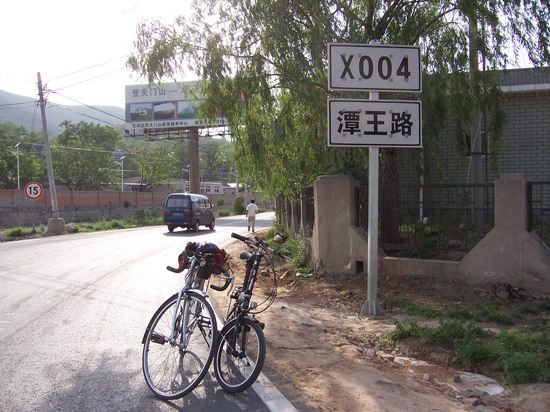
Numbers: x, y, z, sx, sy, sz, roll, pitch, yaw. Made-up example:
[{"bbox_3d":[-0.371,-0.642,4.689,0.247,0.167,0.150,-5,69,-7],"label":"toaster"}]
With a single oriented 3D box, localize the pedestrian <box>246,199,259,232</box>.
[{"bbox_3d":[-1.170,0.540,27.200,0.570,1.710,0.420,0,1,6],"label":"pedestrian"}]

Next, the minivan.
[{"bbox_3d":[-4.400,0.360,27.400,1.520,1.870,3.700,0,1,11],"label":"minivan"}]

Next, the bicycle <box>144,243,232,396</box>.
[{"bbox_3d":[-0.630,0.730,3.840,0.520,0.950,1.650,5,1,-5],"label":"bicycle"}]

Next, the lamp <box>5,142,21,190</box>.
[{"bbox_3d":[-24.000,-2.330,48.000,1.500,6.900,0.600,0,1,18],"label":"lamp"}]

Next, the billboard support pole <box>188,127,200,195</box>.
[{"bbox_3d":[-10.600,-4.800,69.000,1.270,11.400,1.270,0,1,0],"label":"billboard support pole"}]

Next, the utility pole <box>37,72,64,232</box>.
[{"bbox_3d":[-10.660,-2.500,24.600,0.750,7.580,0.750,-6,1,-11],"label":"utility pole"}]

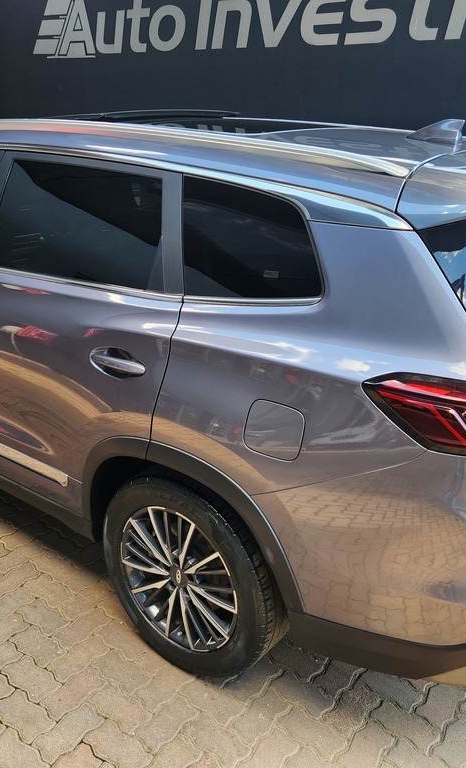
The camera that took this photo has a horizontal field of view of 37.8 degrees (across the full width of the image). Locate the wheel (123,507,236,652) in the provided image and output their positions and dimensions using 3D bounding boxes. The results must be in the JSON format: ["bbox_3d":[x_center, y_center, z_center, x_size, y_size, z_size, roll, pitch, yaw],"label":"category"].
[{"bbox_3d":[-0.118,0.590,2.218,0.490,0.490,0.202,17,26,34],"label":"wheel"}]

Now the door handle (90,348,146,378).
[{"bbox_3d":[-0.345,-0.067,2.019,0.228,0.078,0.052,15,25,34],"label":"door handle"}]

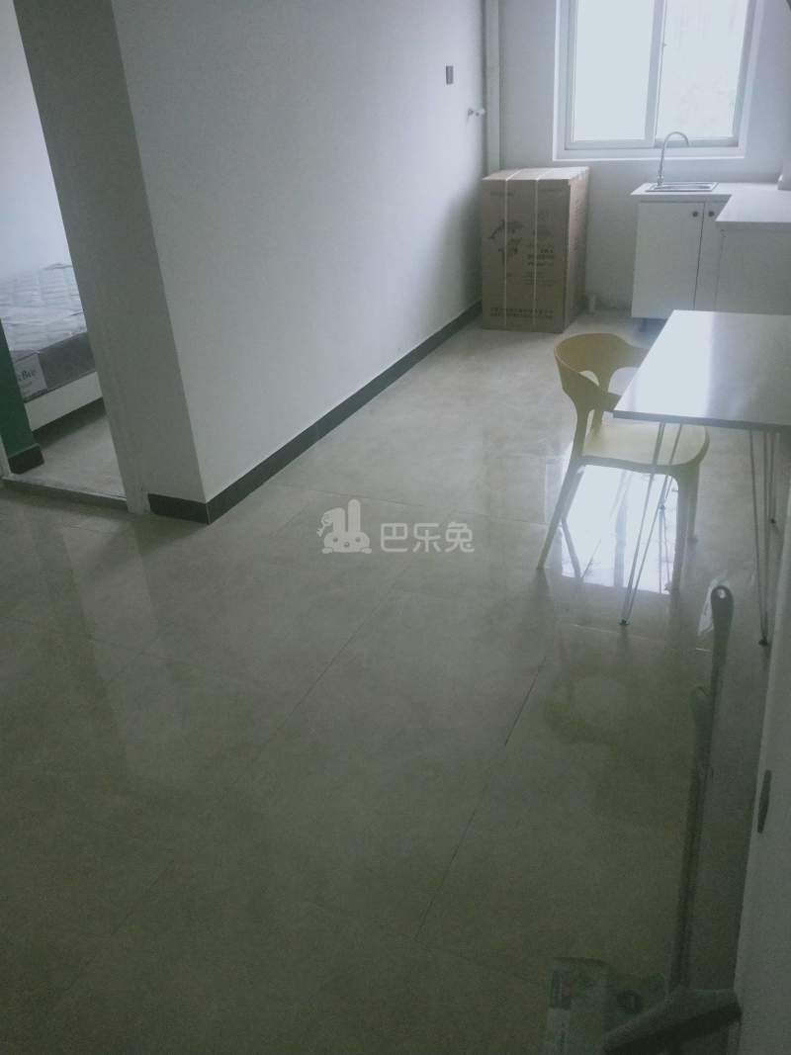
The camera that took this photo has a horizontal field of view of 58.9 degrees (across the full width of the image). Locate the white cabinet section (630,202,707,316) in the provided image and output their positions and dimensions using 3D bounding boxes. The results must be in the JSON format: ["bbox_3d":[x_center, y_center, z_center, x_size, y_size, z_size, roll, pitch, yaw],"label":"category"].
[{"bbox_3d":[1.957,-1.927,4.982,0.418,0.763,0.562,10,32,23],"label":"white cabinet section"}]

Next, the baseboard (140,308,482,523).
[{"bbox_3d":[-0.144,-0.898,4.136,0.296,0.103,3.558,10,31,22],"label":"baseboard"}]

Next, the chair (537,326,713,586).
[{"bbox_3d":[0.810,-0.238,2.454,0.559,0.778,0.439,10,32,23],"label":"chair"}]

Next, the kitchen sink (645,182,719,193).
[{"bbox_3d":[2.006,-2.289,4.922,0.425,0.185,0.521,10,32,23],"label":"kitchen sink"}]

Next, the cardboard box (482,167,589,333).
[{"bbox_3d":[1.082,-2.116,5.338,0.630,1.028,0.808,10,32,23],"label":"cardboard box"}]

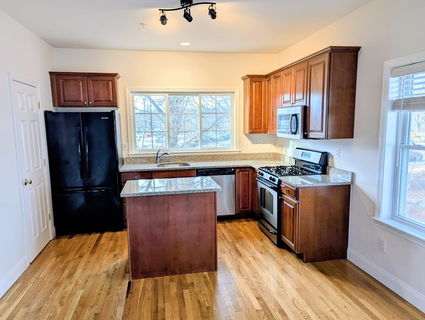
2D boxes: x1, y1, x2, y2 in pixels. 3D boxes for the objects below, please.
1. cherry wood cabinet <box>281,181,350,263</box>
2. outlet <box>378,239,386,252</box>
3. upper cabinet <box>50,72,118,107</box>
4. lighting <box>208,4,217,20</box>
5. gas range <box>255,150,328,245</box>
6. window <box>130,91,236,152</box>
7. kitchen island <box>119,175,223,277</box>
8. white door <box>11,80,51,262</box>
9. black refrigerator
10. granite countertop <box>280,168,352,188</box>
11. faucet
[{"bbox_3d":[1.218,0.700,3.545,0.609,0.880,0.452,-2,8,-10],"label":"cherry wood cabinet"},{"bbox_3d":[1.631,0.821,2.838,0.010,0.120,0.075,-2,8,-10],"label":"outlet"},{"bbox_3d":[-1.912,-1.054,4.522,0.940,0.493,0.320,-2,8,-10],"label":"upper cabinet"},{"bbox_3d":[0.005,-1.372,2.741,0.070,0.130,0.085,1,8,12],"label":"lighting"},{"bbox_3d":[1.071,0.464,4.116,0.650,1.195,0.767,-2,8,-10],"label":"gas range"},{"bbox_3d":[-0.461,-0.638,5.029,1.760,0.998,0.100,-2,8,-10],"label":"window"},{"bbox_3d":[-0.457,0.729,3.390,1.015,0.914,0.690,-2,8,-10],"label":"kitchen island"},{"bbox_3d":[-2.203,0.140,3.618,0.050,2.050,0.705,-2,8,-10],"label":"white door"},{"bbox_3d":[-1.849,0.170,4.474,0.912,1.765,0.700,-2,8,-10],"label":"black refrigerator"},{"bbox_3d":[1.181,0.195,3.389,0.656,0.135,0.414,-2,8,-10],"label":"granite countertop"},{"bbox_3d":[-0.787,-0.043,4.726,0.190,0.250,0.070,2,8,23],"label":"faucet"}]

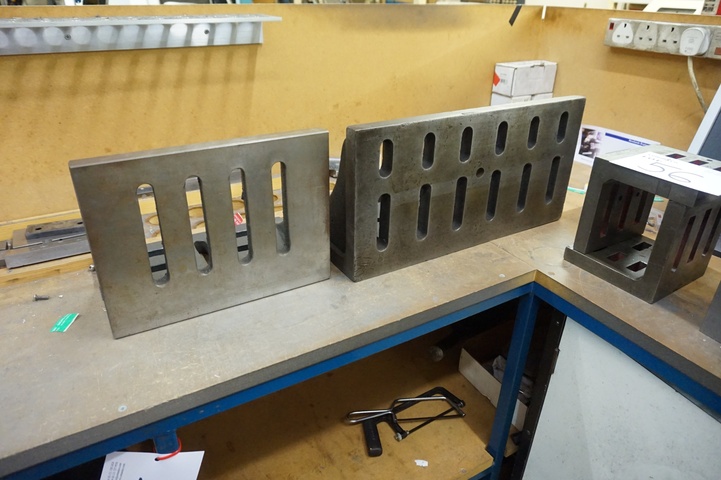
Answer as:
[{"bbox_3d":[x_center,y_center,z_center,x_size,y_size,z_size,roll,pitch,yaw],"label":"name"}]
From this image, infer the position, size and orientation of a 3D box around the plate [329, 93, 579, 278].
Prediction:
[{"bbox_3d":[0.141,-0.129,0.850,0.464,0.229,0.192,-15,31,-28],"label":"plate"}]

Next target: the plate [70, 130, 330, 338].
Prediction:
[{"bbox_3d":[-0.223,-0.047,0.693,0.301,0.225,0.194,-14,31,-27],"label":"plate"}]

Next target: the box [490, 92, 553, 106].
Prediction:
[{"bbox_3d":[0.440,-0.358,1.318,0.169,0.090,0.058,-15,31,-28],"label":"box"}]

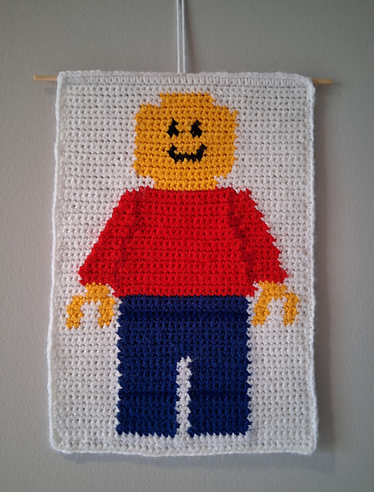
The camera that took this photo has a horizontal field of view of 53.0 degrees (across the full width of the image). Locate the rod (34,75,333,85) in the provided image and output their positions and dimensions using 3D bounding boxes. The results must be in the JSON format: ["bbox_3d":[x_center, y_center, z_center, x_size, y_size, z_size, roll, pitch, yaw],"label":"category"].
[{"bbox_3d":[-0.003,-0.176,0.400,0.318,0.005,0.005,1,-2,0],"label":"rod"}]

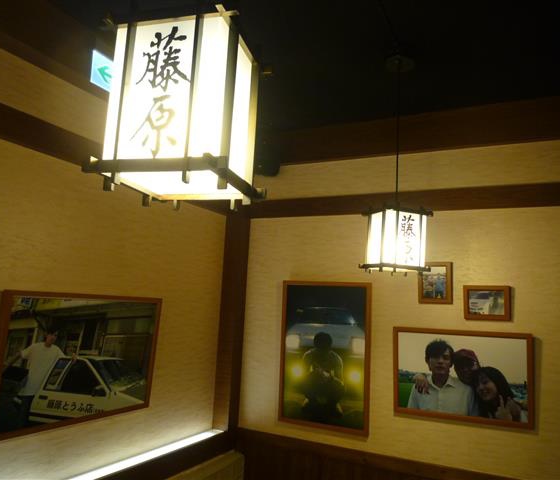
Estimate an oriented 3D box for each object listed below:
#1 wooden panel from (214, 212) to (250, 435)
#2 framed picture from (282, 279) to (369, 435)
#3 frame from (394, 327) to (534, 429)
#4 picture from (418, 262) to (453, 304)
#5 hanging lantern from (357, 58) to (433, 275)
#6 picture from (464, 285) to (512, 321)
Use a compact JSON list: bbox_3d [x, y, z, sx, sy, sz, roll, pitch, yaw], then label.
[{"bbox_3d":[-0.288,0.480,2.808,0.107,1.258,0.110,-1,-9,26],"label":"wooden panel"},{"bbox_3d":[0.250,0.631,2.568,0.522,0.791,0.030,-1,-9,26],"label":"framed picture"},{"bbox_3d":[0.879,0.662,2.257,0.628,0.429,0.030,-1,-9,26],"label":"frame"},{"bbox_3d":[0.800,0.222,2.371,0.164,0.211,0.025,-1,-9,26],"label":"picture"},{"bbox_3d":[0.466,-0.301,1.842,0.200,0.862,0.200,6,-9,-21],"label":"hanging lantern"},{"bbox_3d":[1.009,0.309,2.255,0.206,0.164,0.025,-1,-9,26],"label":"picture"}]

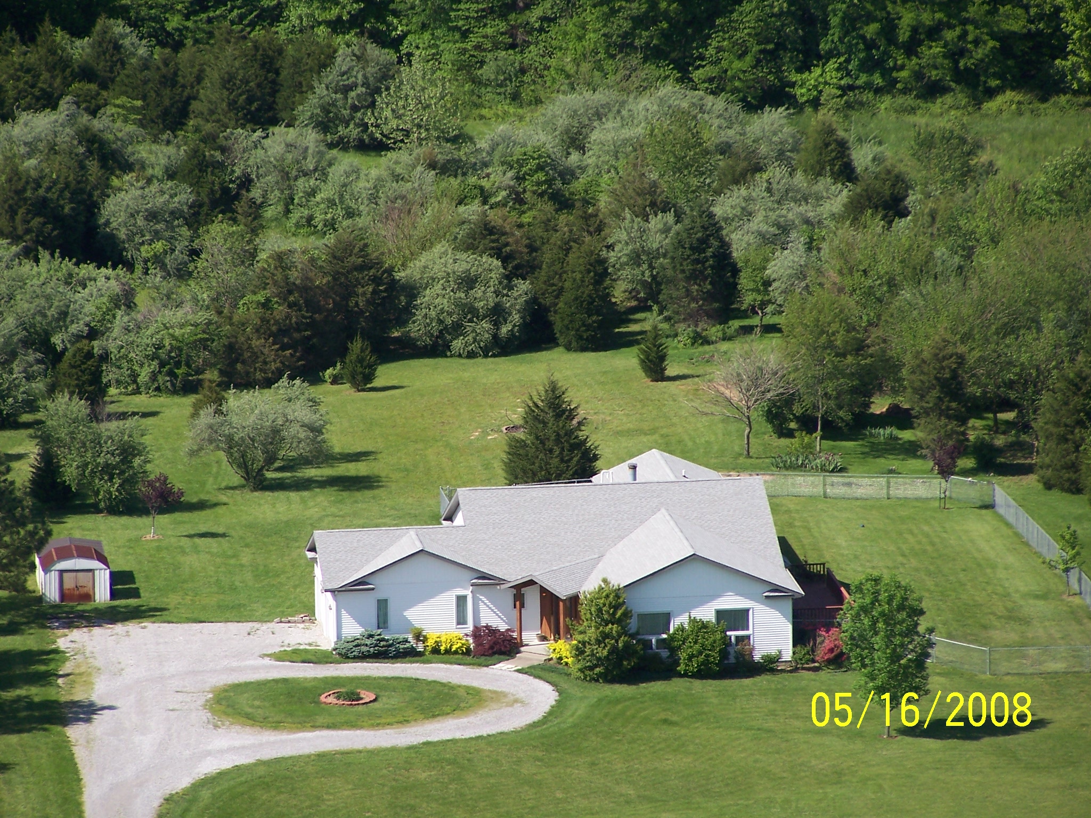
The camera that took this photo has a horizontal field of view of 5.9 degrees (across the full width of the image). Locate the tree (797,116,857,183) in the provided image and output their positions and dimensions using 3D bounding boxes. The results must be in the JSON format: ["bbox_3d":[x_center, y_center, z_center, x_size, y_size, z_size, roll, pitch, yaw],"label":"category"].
[{"bbox_3d":[15.169,-13.864,572.135,3.216,3.879,3.120,0,12,0],"label":"tree"}]

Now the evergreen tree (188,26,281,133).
[{"bbox_3d":[-17.074,-17.877,582.196,5.051,6.003,4.900,0,12,0],"label":"evergreen tree"}]

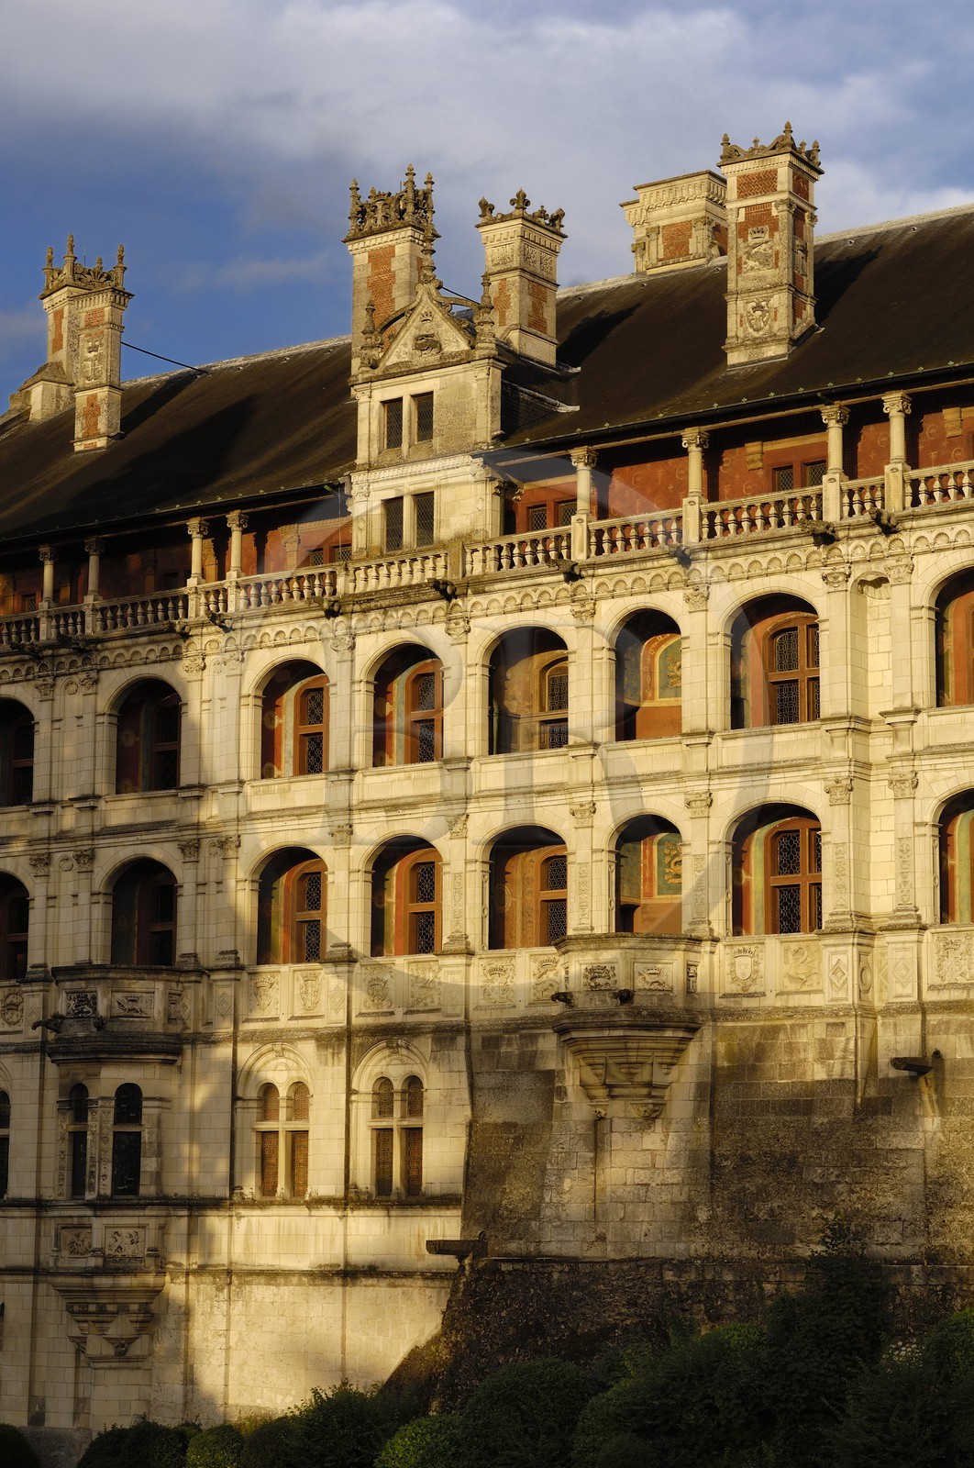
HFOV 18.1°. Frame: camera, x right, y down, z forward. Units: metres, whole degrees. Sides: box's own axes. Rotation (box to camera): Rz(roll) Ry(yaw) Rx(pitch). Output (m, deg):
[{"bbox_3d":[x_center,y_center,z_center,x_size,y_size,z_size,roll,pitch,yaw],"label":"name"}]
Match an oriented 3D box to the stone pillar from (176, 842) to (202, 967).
[{"bbox_3d":[-8.043,4.585,82.240,0.600,3.410,0.320,-7,-12,35],"label":"stone pillar"}]

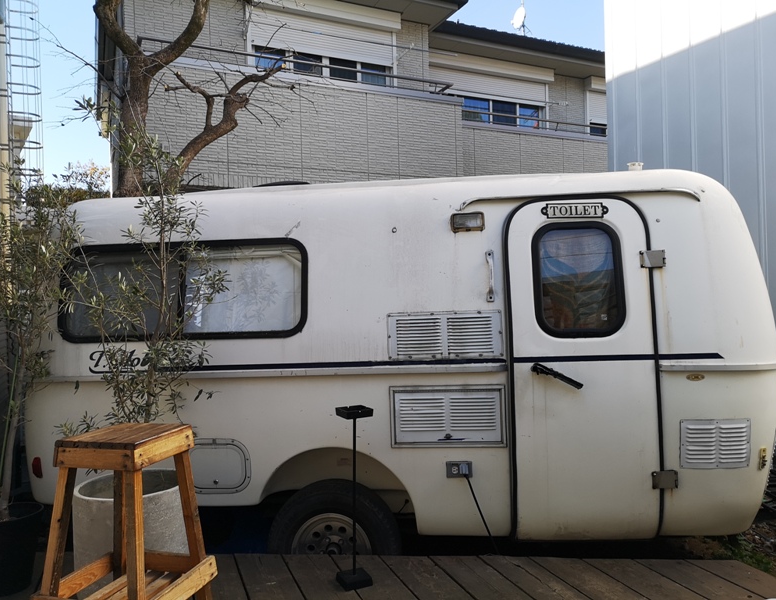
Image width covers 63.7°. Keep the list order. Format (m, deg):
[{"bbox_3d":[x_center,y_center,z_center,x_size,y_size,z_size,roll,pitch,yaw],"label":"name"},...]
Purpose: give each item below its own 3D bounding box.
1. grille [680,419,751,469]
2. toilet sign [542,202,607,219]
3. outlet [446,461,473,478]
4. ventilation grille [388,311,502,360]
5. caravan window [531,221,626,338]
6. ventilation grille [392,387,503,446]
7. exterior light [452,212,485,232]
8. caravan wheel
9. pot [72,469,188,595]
[{"bbox_3d":[1.437,0.631,2.739,0.294,0.211,0.025,-1,-1,6],"label":"grille"},{"bbox_3d":[0.862,-0.411,2.877,0.297,0.067,0.015,-1,-6,6],"label":"toilet sign"},{"bbox_3d":[0.326,0.772,2.835,0.117,0.075,0.040,-1,0,5],"label":"outlet"},{"bbox_3d":[0.266,0.168,2.886,0.520,0.215,0.025,-1,-4,6],"label":"ventilation grille"},{"bbox_3d":[0.872,-0.090,2.845,0.398,0.523,0.040,-1,-4,6],"label":"caravan window"},{"bbox_3d":[0.278,0.535,2.862,0.525,0.280,0.030,-1,-2,6],"label":"ventilation grille"},{"bbox_3d":[0.373,-0.360,2.902,0.155,0.089,0.060,-1,-5,5],"label":"exterior light"},{"bbox_3d":[-0.256,1.206,3.050,0.635,0.635,0.200,-1,0,5],"label":"caravan wheel"},{"bbox_3d":[-1.032,0.951,2.531,0.439,0.408,0.439,-1,0,0],"label":"pot"}]

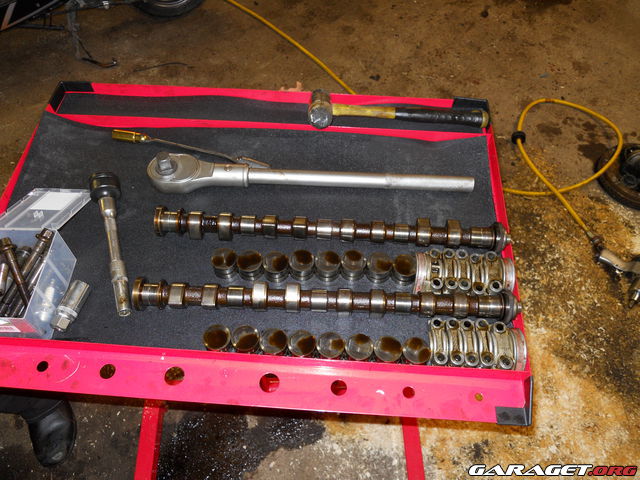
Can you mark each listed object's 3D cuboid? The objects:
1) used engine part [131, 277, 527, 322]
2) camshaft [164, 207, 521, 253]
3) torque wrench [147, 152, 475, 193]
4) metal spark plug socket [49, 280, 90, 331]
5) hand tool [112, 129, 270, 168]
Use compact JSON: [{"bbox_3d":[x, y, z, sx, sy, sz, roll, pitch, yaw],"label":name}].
[{"bbox_3d":[0.006,0.068,0.578,0.435,0.037,0.038,2,58,2],"label":"used engine part"},{"bbox_3d":[0.013,-0.012,0.628,0.435,0.037,0.038,3,58,2],"label":"camshaft"},{"bbox_3d":[-0.015,-0.088,0.667,0.429,0.052,0.048,3,58,2],"label":"torque wrench"},{"bbox_3d":[-0.281,0.074,0.584,0.022,0.022,0.055,10,58,6],"label":"metal spark plug socket"},{"bbox_3d":[-0.179,-0.125,0.710,0.231,0.019,0.025,12,59,7],"label":"hand tool"}]

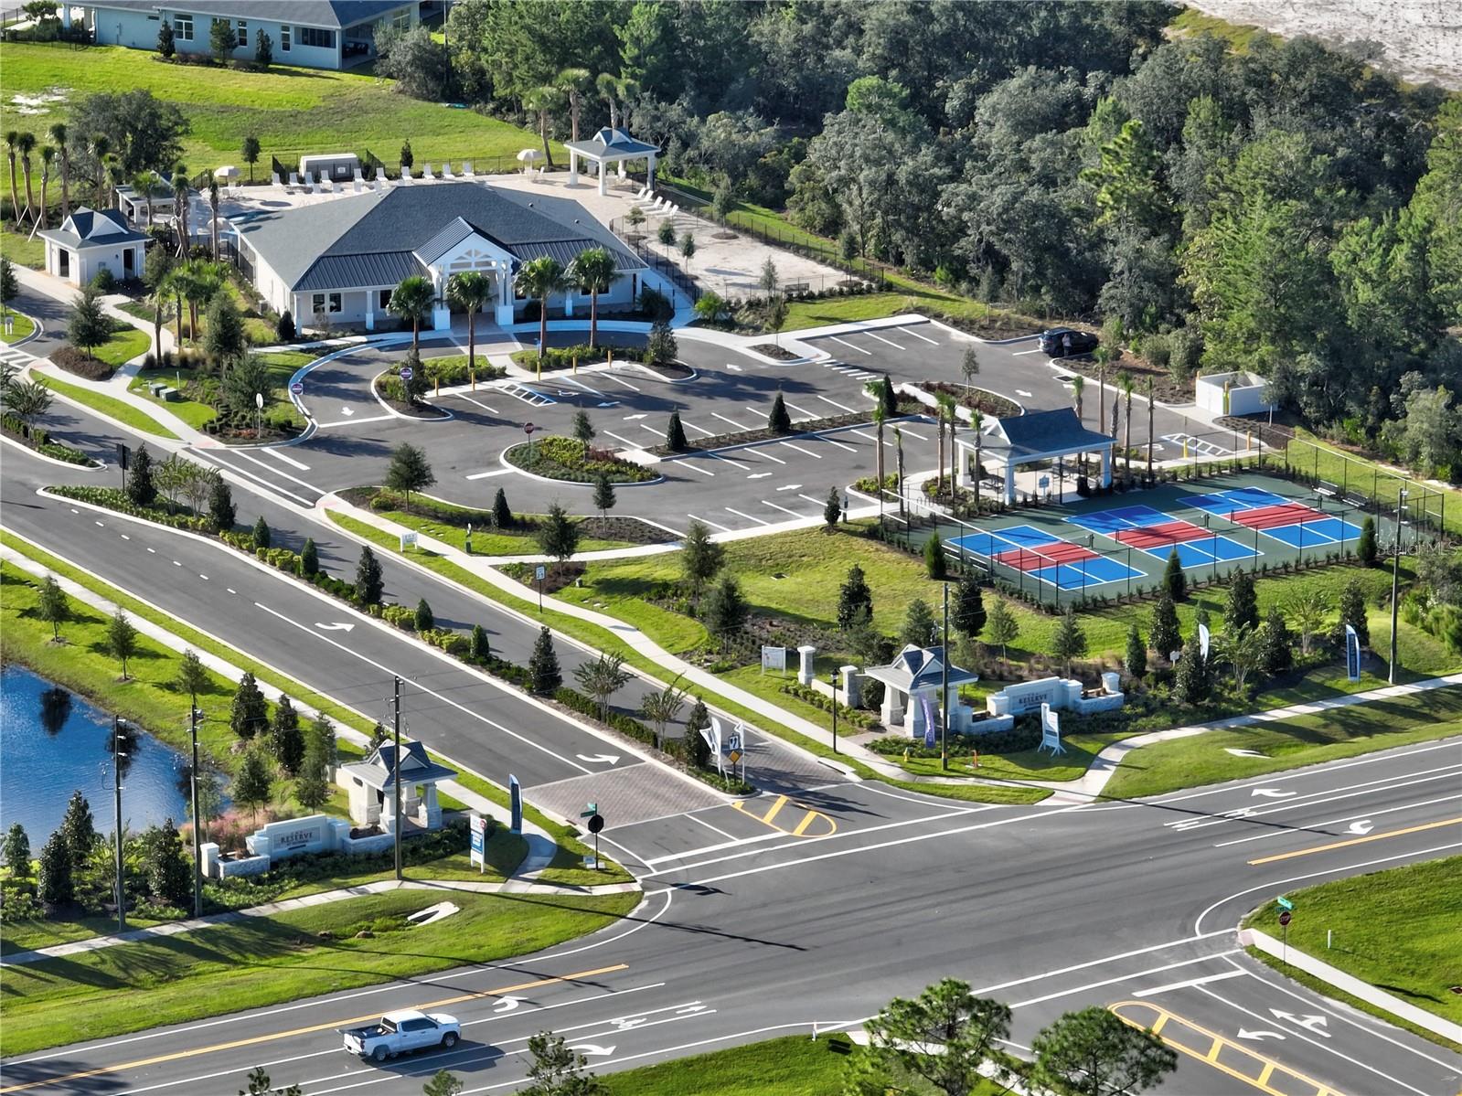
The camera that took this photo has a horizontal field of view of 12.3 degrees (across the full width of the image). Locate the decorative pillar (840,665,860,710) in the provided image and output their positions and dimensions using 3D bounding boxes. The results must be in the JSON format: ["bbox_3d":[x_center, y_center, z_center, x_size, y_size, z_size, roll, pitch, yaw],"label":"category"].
[{"bbox_3d":[7.027,8.217,402.265,0.780,2.322,0.780,-10,19,-30],"label":"decorative pillar"}]

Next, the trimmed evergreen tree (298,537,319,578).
[{"bbox_3d":[-26.627,0.542,429.161,1.225,2.403,1.225,0,16,0],"label":"trimmed evergreen tree"}]

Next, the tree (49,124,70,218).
[{"bbox_3d":[-49.574,-27.562,500.410,1.520,7.830,1.520,0,16,0],"label":"tree"}]

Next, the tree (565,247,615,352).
[{"bbox_3d":[-9.447,-16.942,462.884,3.584,7.270,3.584,0,16,0],"label":"tree"}]

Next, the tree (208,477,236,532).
[{"bbox_3d":[-31.568,-2.812,422.205,1.740,3.360,1.740,0,16,0],"label":"tree"}]

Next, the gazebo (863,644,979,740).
[{"bbox_3d":[10.914,7.904,388.748,4.650,4.200,4.900,-10,18,-30],"label":"gazebo"}]

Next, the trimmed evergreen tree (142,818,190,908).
[{"bbox_3d":[-29.294,16.215,353.955,2.440,4.410,2.440,0,16,0],"label":"trimmed evergreen tree"}]

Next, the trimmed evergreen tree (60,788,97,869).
[{"bbox_3d":[-35.981,15.394,374.751,1.920,4.312,1.920,0,16,0],"label":"trimmed evergreen tree"}]

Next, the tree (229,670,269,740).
[{"bbox_3d":[-26.999,8.725,381.336,2.210,3.710,2.210,0,16,0],"label":"tree"}]

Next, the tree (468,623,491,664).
[{"bbox_3d":[-14.564,5.531,395.102,1.190,2.260,1.190,0,16,0],"label":"tree"}]

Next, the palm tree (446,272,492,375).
[{"bbox_3d":[-18.023,-15.357,464.911,3.052,7.281,3.052,0,16,0],"label":"palm tree"}]

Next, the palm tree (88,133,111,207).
[{"bbox_3d":[-47.466,-27.933,510.974,1.720,6.328,1.720,0,16,0],"label":"palm tree"}]

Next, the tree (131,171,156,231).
[{"bbox_3d":[-43.044,-25.504,499.518,1.764,4.550,1.764,0,16,0],"label":"tree"}]

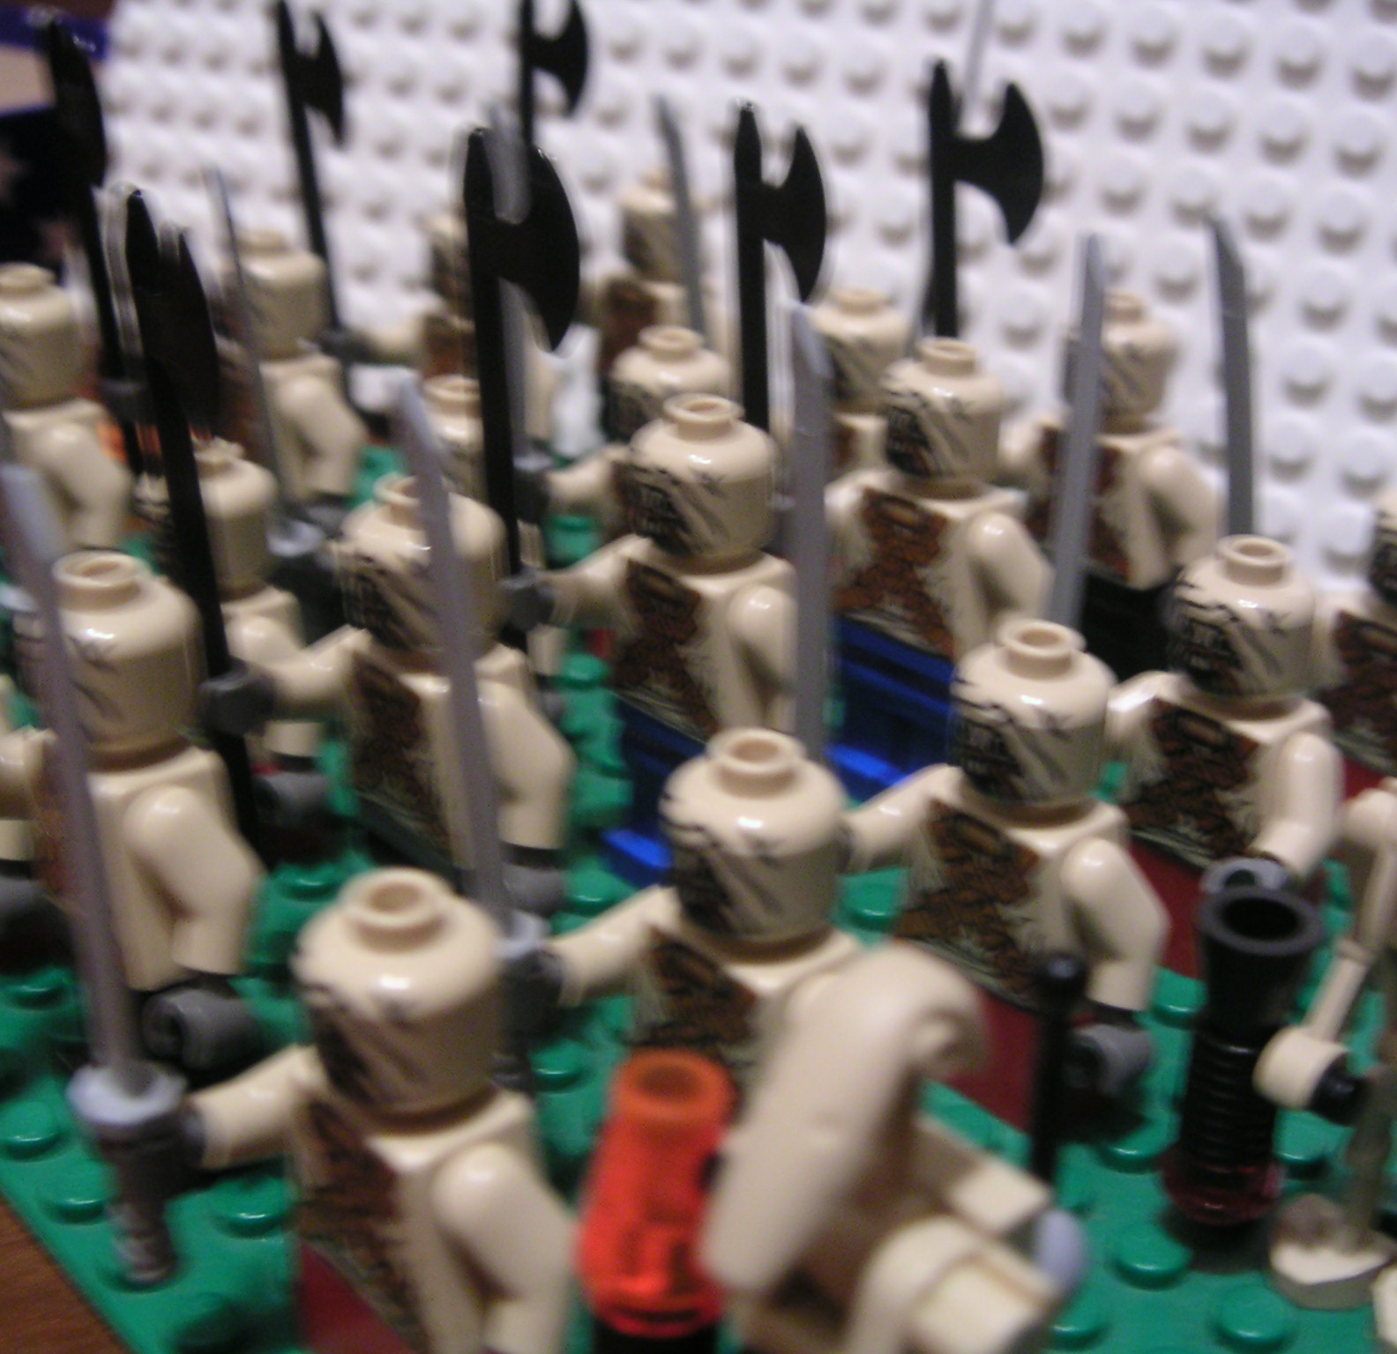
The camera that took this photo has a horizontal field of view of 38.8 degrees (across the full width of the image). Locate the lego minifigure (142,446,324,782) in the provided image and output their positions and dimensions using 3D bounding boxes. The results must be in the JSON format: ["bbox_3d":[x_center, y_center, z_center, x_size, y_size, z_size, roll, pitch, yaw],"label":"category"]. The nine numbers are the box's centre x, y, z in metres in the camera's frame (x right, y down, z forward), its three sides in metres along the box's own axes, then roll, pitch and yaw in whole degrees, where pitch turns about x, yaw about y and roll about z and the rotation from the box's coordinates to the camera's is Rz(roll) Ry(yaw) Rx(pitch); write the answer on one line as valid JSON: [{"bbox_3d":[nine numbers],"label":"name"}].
[{"bbox_3d":[-0.040,-0.002,0.158,0.017,0.031,0.022,-20,33,-36],"label":"lego minifigure"}]

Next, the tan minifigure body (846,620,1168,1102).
[{"bbox_3d":[0.019,0.013,0.130,0.017,0.032,0.022,-20,33,-36],"label":"tan minifigure body"}]

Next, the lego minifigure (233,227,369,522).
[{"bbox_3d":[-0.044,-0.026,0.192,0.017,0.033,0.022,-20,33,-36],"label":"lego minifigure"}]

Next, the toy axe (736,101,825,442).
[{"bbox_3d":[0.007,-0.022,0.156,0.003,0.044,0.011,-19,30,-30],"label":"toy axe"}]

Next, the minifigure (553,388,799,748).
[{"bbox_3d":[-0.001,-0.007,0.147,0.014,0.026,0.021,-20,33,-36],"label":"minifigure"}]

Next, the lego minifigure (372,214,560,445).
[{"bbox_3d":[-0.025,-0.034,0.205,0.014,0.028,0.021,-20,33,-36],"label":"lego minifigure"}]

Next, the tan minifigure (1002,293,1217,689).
[{"bbox_3d":[0.034,-0.014,0.179,0.017,0.040,0.022,-20,33,-36],"label":"tan minifigure"}]

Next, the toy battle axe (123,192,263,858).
[{"bbox_3d":[-0.030,-0.006,0.126,0.004,0.048,0.013,-20,33,-30],"label":"toy battle axe"}]

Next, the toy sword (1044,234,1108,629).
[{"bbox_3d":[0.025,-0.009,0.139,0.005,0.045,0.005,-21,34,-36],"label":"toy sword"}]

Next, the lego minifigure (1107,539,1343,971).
[{"bbox_3d":[0.036,0.007,0.144,0.017,0.033,0.022,-20,33,-36],"label":"lego minifigure"}]

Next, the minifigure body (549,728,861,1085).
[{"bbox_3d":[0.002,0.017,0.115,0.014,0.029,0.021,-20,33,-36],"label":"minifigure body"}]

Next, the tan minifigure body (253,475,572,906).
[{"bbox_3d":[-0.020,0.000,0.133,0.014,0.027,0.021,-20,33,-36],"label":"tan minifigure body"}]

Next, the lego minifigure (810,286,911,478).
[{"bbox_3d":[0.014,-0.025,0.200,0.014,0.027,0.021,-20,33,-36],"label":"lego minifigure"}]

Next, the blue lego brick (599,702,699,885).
[{"bbox_3d":[0.000,0.010,0.157,0.010,0.016,0.016,-20,33,-36],"label":"blue lego brick"}]

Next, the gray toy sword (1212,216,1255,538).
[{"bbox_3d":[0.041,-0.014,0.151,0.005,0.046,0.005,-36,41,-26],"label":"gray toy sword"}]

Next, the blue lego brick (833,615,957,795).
[{"bbox_3d":[0.018,0.003,0.171,0.010,0.016,0.016,-20,33,-36],"label":"blue lego brick"}]

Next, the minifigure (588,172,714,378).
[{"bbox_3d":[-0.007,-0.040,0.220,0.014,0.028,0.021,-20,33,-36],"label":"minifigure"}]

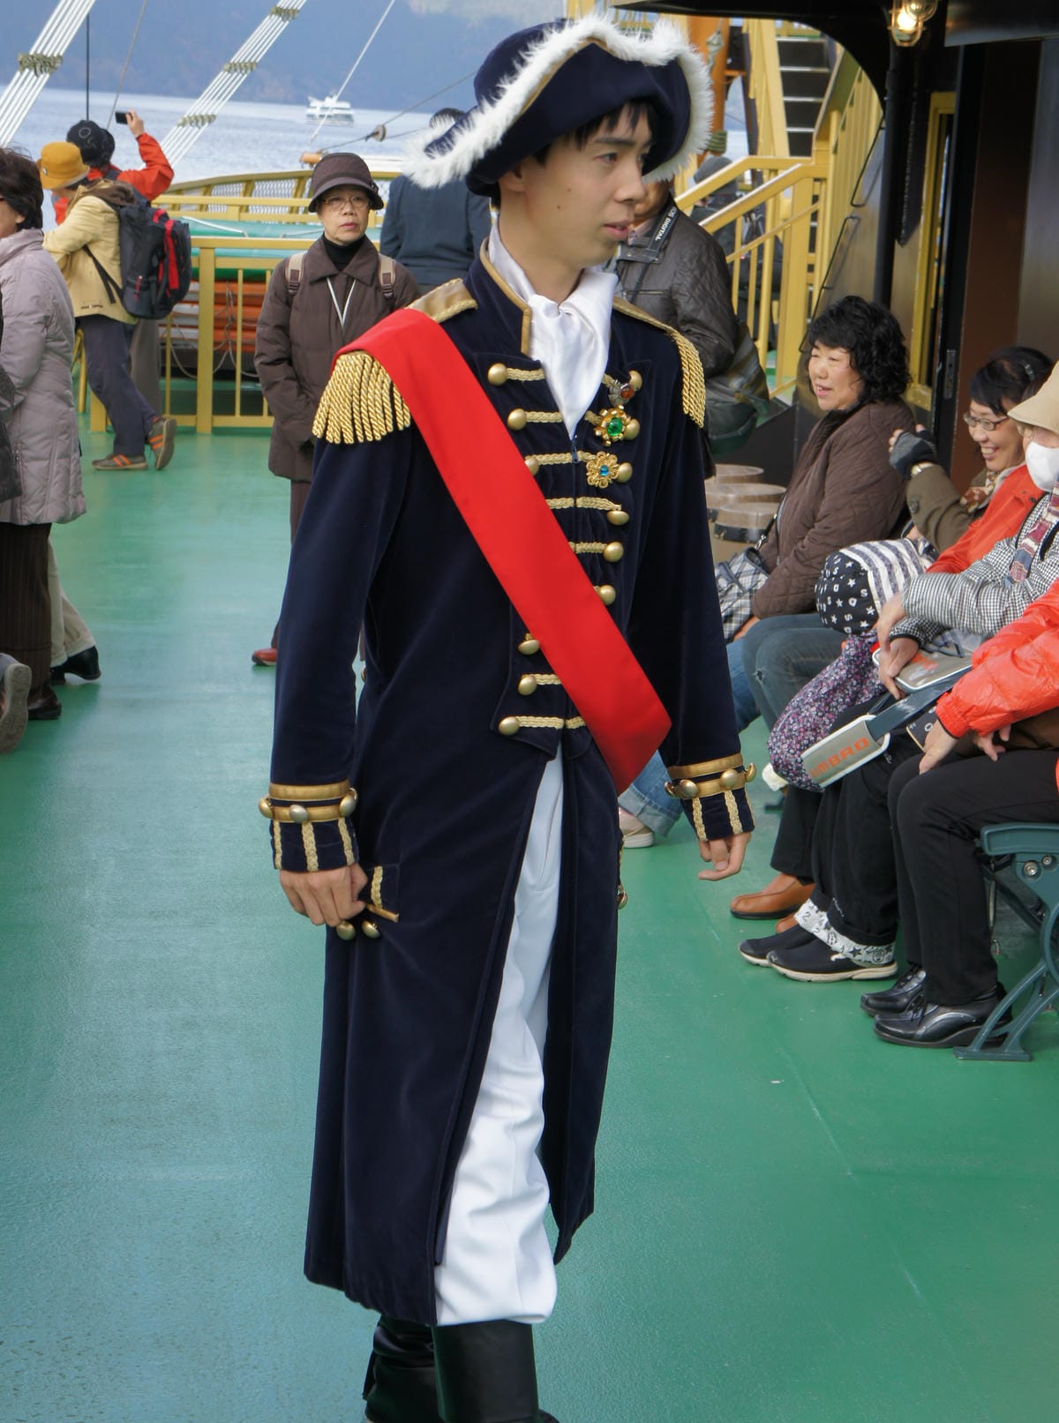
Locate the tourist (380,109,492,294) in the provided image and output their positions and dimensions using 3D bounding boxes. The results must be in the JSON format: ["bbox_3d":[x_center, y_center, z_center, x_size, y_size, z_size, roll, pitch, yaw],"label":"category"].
[{"bbox_3d":[-0.422,-1.928,14.297,0.530,1.690,0.340,3,11,3],"label":"tourist"}]

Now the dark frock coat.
[{"bbox_3d":[-0.022,0.086,3.808,0.630,1.300,0.400,-6,14,-35],"label":"dark frock coat"}]

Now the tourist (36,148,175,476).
[{"bbox_3d":[-1.913,-1.839,14.059,0.580,1.490,0.450,7,12,21],"label":"tourist"}]

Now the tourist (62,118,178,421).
[{"bbox_3d":[-2.015,-2.100,15.078,0.560,1.600,0.420,0,11,-12],"label":"tourist"}]

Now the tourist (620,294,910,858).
[{"bbox_3d":[0.525,-0.330,7.406,0.800,1.290,0.500,0,11,-10],"label":"tourist"}]

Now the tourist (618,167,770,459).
[{"bbox_3d":[0.366,-0.777,8.714,0.520,1.650,0.400,11,14,39],"label":"tourist"}]

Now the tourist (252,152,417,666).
[{"bbox_3d":[-0.585,-0.898,9.353,0.490,1.565,0.340,2,11,0],"label":"tourist"}]

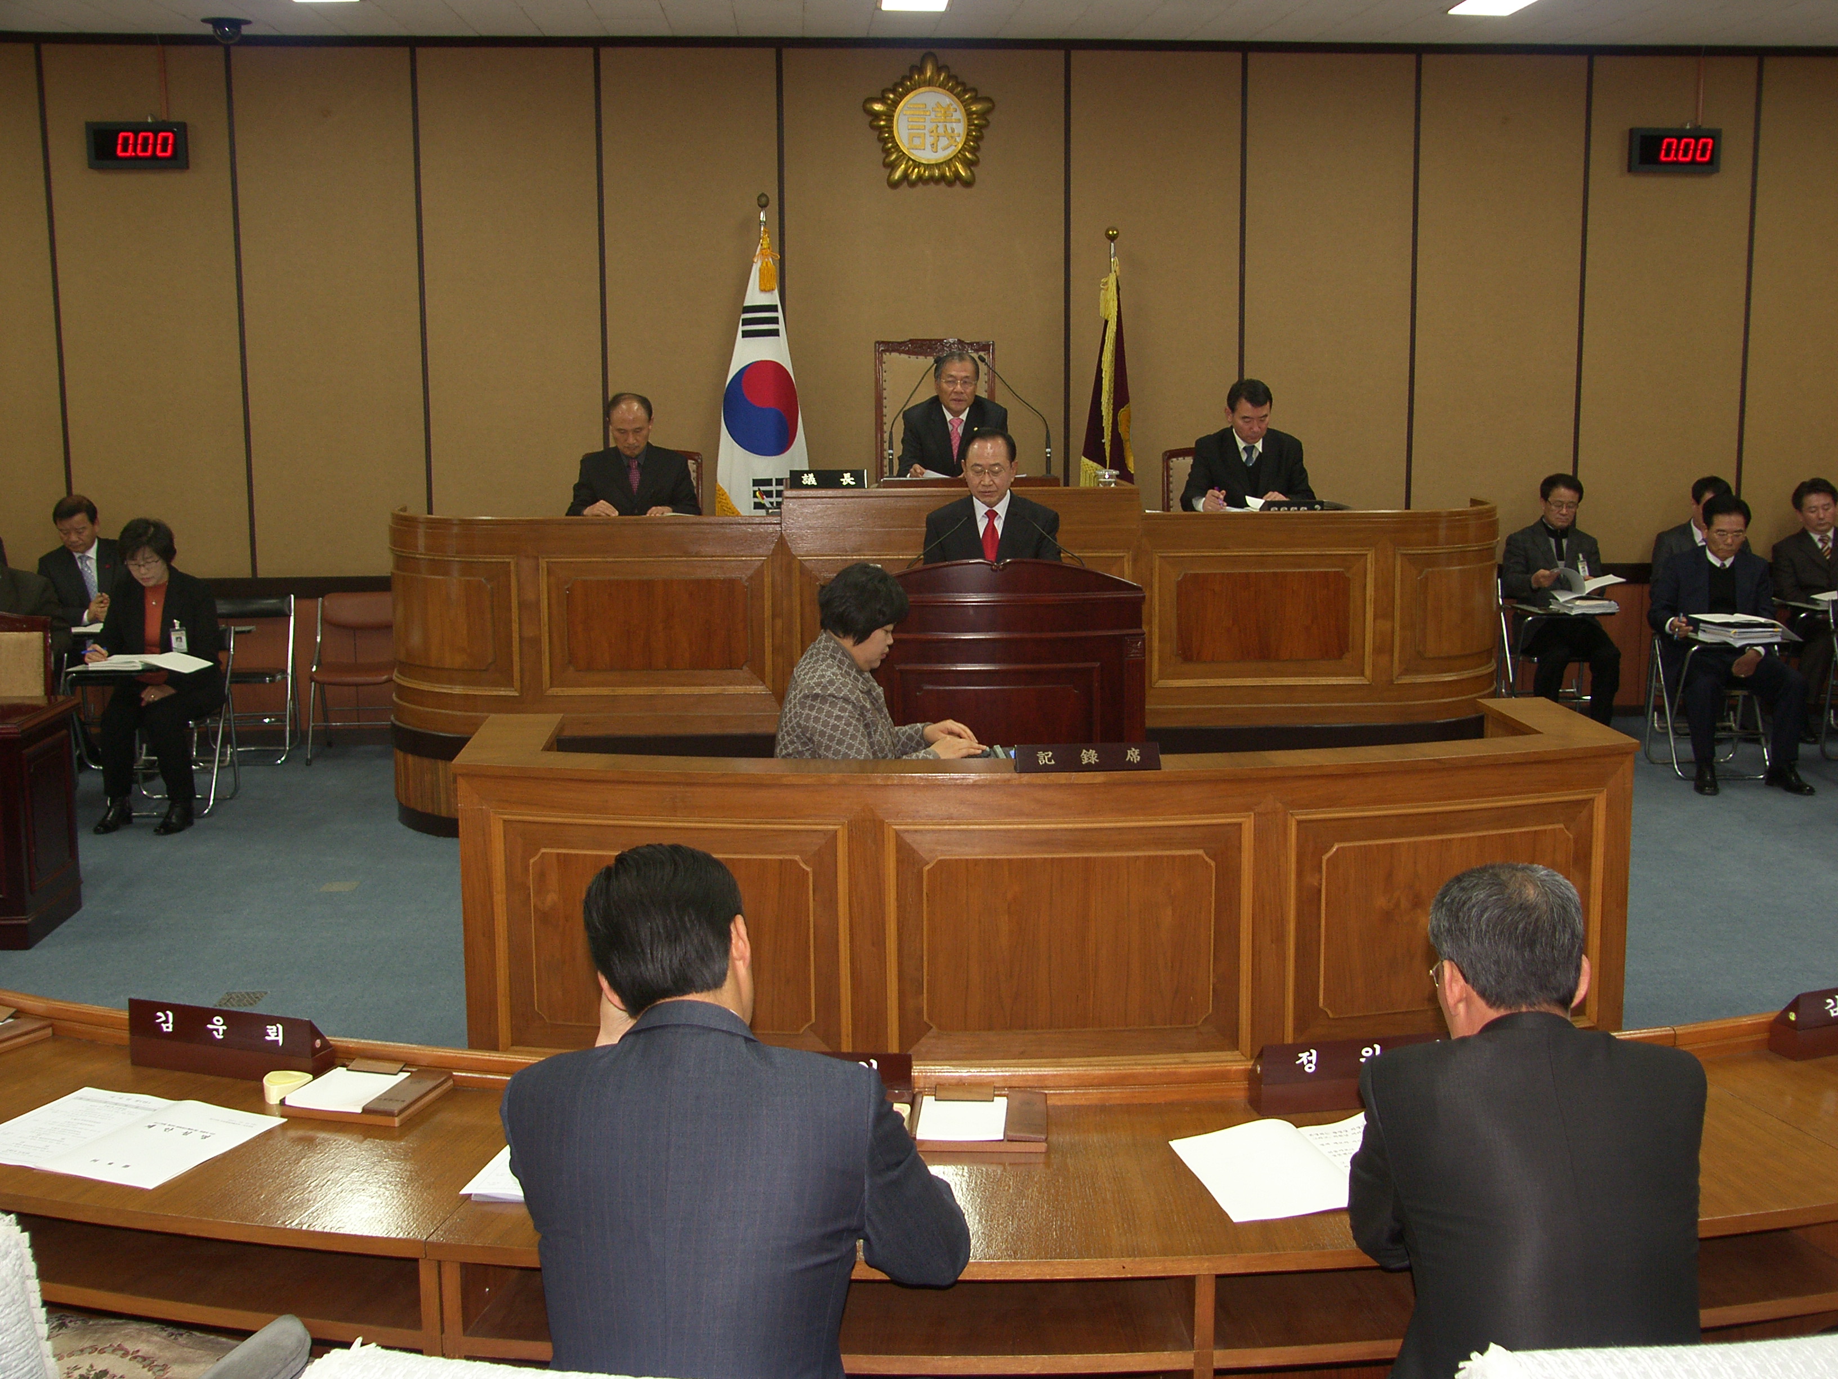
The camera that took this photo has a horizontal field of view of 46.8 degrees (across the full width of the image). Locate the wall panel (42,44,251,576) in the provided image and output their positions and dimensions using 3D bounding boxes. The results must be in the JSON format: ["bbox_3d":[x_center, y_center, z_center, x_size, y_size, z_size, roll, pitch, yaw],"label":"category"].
[{"bbox_3d":[-3.720,-1.798,10.242,0.840,2.540,0.050,-1,8,-4],"label":"wall panel"}]

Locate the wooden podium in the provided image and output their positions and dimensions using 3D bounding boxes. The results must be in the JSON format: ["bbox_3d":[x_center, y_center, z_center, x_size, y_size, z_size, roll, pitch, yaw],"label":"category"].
[{"bbox_3d":[0.230,0.150,7.105,0.960,1.218,0.580,-1,8,-4],"label":"wooden podium"}]

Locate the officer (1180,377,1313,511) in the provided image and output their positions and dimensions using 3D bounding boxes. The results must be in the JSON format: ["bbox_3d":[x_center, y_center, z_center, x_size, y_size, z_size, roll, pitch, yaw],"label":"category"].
[{"bbox_3d":[1.394,-0.655,8.979,0.560,1.290,0.780,-1,8,-4],"label":"officer"}]

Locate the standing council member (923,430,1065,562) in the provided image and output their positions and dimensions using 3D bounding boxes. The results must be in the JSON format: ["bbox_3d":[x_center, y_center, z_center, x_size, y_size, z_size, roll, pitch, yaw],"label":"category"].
[{"bbox_3d":[0.266,-0.125,7.666,0.530,1.600,0.360,-1,8,-4],"label":"standing council member"}]

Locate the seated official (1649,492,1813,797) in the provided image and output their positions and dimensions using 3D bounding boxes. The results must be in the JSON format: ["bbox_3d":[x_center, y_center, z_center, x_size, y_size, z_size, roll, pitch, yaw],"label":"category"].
[{"bbox_3d":[3.560,-0.222,9.340,0.620,1.260,0.760,-1,8,-4],"label":"seated official"}]

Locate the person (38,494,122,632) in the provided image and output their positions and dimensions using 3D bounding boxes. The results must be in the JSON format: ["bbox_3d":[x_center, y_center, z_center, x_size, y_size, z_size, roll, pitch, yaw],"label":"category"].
[{"bbox_3d":[-3.816,-0.261,9.799,0.520,1.280,0.760,-1,8,-4],"label":"person"}]

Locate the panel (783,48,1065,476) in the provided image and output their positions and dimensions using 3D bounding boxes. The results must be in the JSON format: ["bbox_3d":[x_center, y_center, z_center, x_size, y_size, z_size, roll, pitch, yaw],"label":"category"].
[{"bbox_3d":[0.033,-1.850,10.502,1.380,2.540,0.050,-1,8,-4],"label":"panel"}]

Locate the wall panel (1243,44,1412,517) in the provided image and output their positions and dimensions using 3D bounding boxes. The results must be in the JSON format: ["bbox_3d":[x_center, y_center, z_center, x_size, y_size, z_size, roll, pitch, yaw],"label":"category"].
[{"bbox_3d":[2.043,-1.871,10.609,0.840,2.500,0.040,-1,8,-4],"label":"wall panel"}]

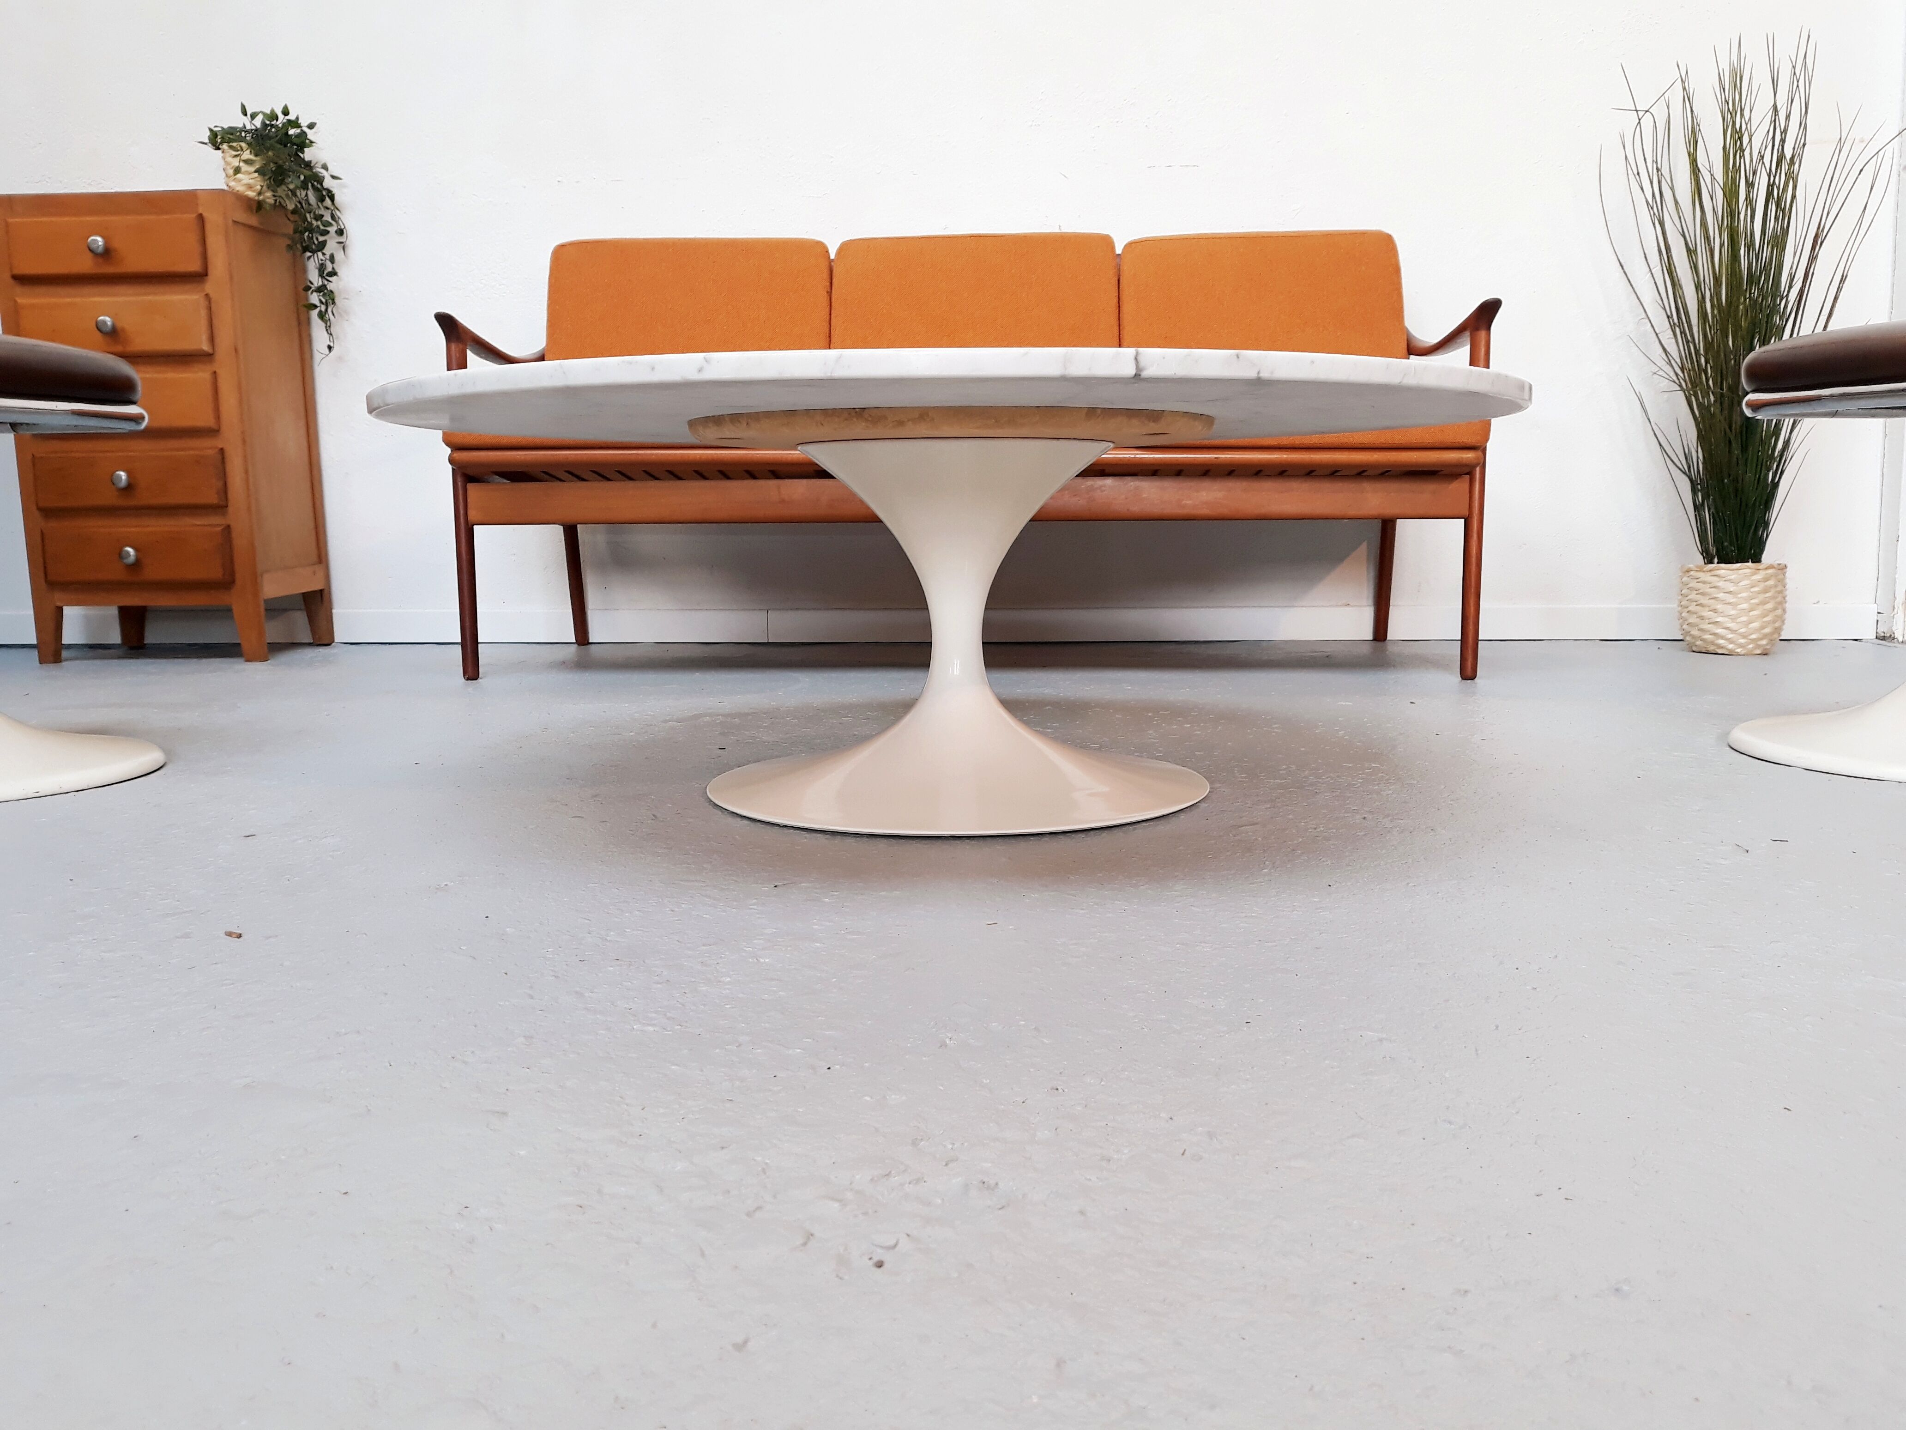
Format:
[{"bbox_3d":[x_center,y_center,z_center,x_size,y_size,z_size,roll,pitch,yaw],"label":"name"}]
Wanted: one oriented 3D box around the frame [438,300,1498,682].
[{"bbox_3d":[0.029,-0.464,2.774,1.726,0.726,0.729,0,8,3],"label":"frame"}]

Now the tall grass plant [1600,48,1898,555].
[{"bbox_3d":[1.511,-0.767,2.797,0.557,0.974,0.507,0,8,3],"label":"tall grass plant"}]

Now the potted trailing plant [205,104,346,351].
[{"bbox_3d":[-1.355,-0.977,2.988,0.272,0.480,0.251,0,8,3],"label":"potted trailing plant"}]

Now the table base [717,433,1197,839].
[{"bbox_3d":[0.004,-0.104,1.565,0.531,0.354,0.531,0,8,3],"label":"table base"}]

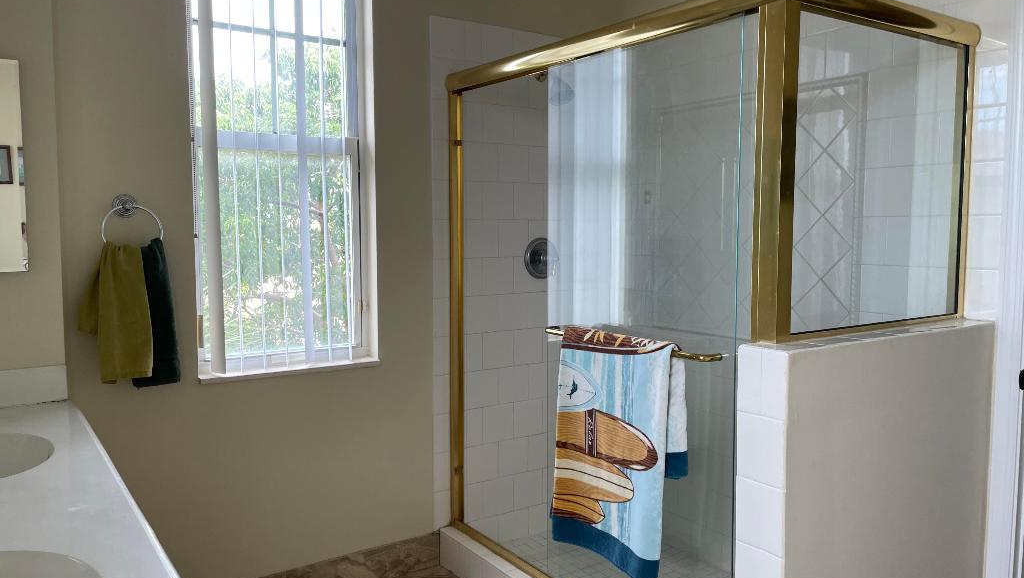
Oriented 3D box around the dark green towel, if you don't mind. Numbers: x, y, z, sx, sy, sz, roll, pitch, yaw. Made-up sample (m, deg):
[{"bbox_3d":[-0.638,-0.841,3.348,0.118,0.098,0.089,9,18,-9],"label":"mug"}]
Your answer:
[{"bbox_3d":[-1.107,0.072,2.380,0.143,0.463,0.080,-3,5,-35],"label":"dark green towel"}]

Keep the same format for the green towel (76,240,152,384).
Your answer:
[{"bbox_3d":[-1.194,0.070,2.313,0.196,0.427,0.090,-3,5,-35],"label":"green towel"}]

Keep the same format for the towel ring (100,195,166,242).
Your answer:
[{"bbox_3d":[-1.157,-0.189,2.342,0.171,0.198,0.065,-3,5,-35],"label":"towel ring"}]

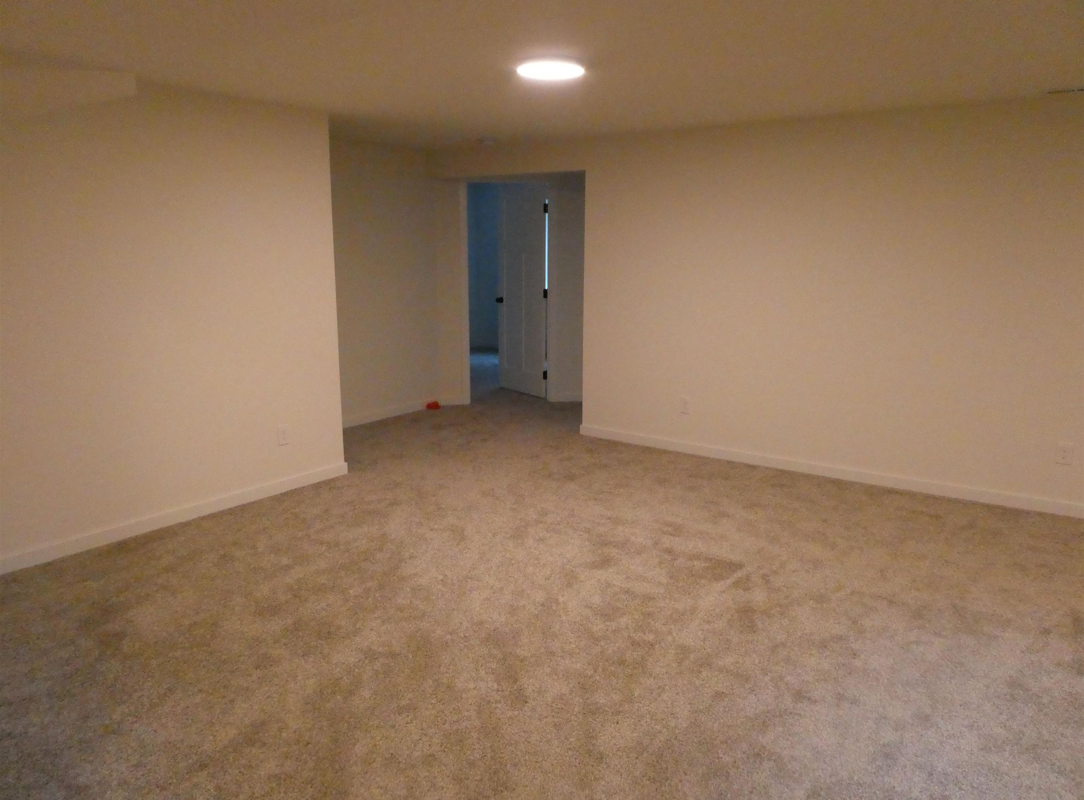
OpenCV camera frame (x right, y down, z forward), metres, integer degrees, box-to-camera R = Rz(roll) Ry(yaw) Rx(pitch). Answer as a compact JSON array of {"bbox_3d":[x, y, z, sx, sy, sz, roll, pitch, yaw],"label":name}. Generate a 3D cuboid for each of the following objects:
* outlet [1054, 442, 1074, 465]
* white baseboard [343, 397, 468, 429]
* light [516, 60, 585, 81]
[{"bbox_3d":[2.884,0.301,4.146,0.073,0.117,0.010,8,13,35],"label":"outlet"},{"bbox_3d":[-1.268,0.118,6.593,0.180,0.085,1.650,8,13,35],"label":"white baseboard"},{"bbox_3d":[0.041,-1.512,3.429,0.315,0.025,0.315,0,11,0],"label":"light"}]

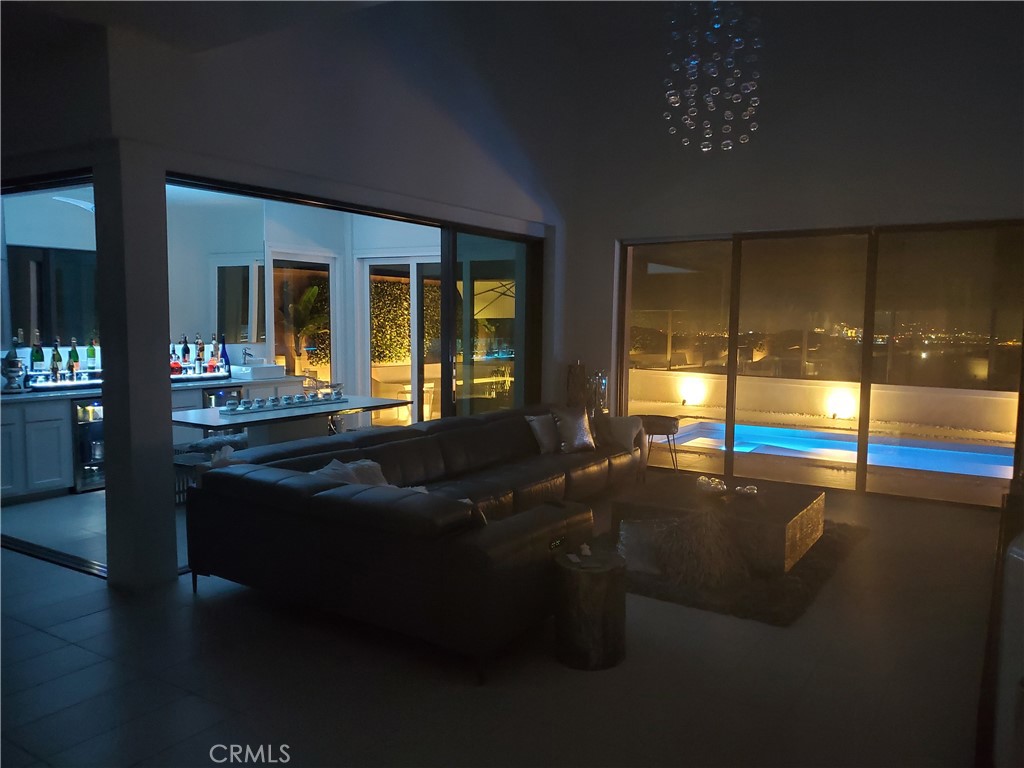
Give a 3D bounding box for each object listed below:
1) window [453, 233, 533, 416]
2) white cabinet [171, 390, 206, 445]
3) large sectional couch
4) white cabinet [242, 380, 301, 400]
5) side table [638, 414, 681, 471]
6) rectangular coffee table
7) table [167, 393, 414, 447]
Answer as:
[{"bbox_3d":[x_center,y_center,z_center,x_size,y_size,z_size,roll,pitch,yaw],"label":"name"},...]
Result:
[{"bbox_3d":[-0.199,-0.256,7.575,0.070,2.400,1.430,4,6,33],"label":"window"},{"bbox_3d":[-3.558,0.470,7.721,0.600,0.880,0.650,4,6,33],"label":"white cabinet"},{"bbox_3d":[0.126,0.722,5.586,2.140,0.800,4.130,4,6,33],"label":"large sectional couch"},{"bbox_3d":[-2.880,0.393,8.667,0.600,0.880,0.820,4,6,33],"label":"white cabinet"},{"bbox_3d":[1.492,0.633,8.057,0.460,0.570,0.460,4,6,33],"label":"side table"},{"bbox_3d":[1.485,0.965,5.497,1.180,0.350,1.090,4,6,33],"label":"rectangular coffee table"},{"bbox_3d":[-2.055,0.600,7.097,1.090,0.750,2.210,4,6,33],"label":"table"}]

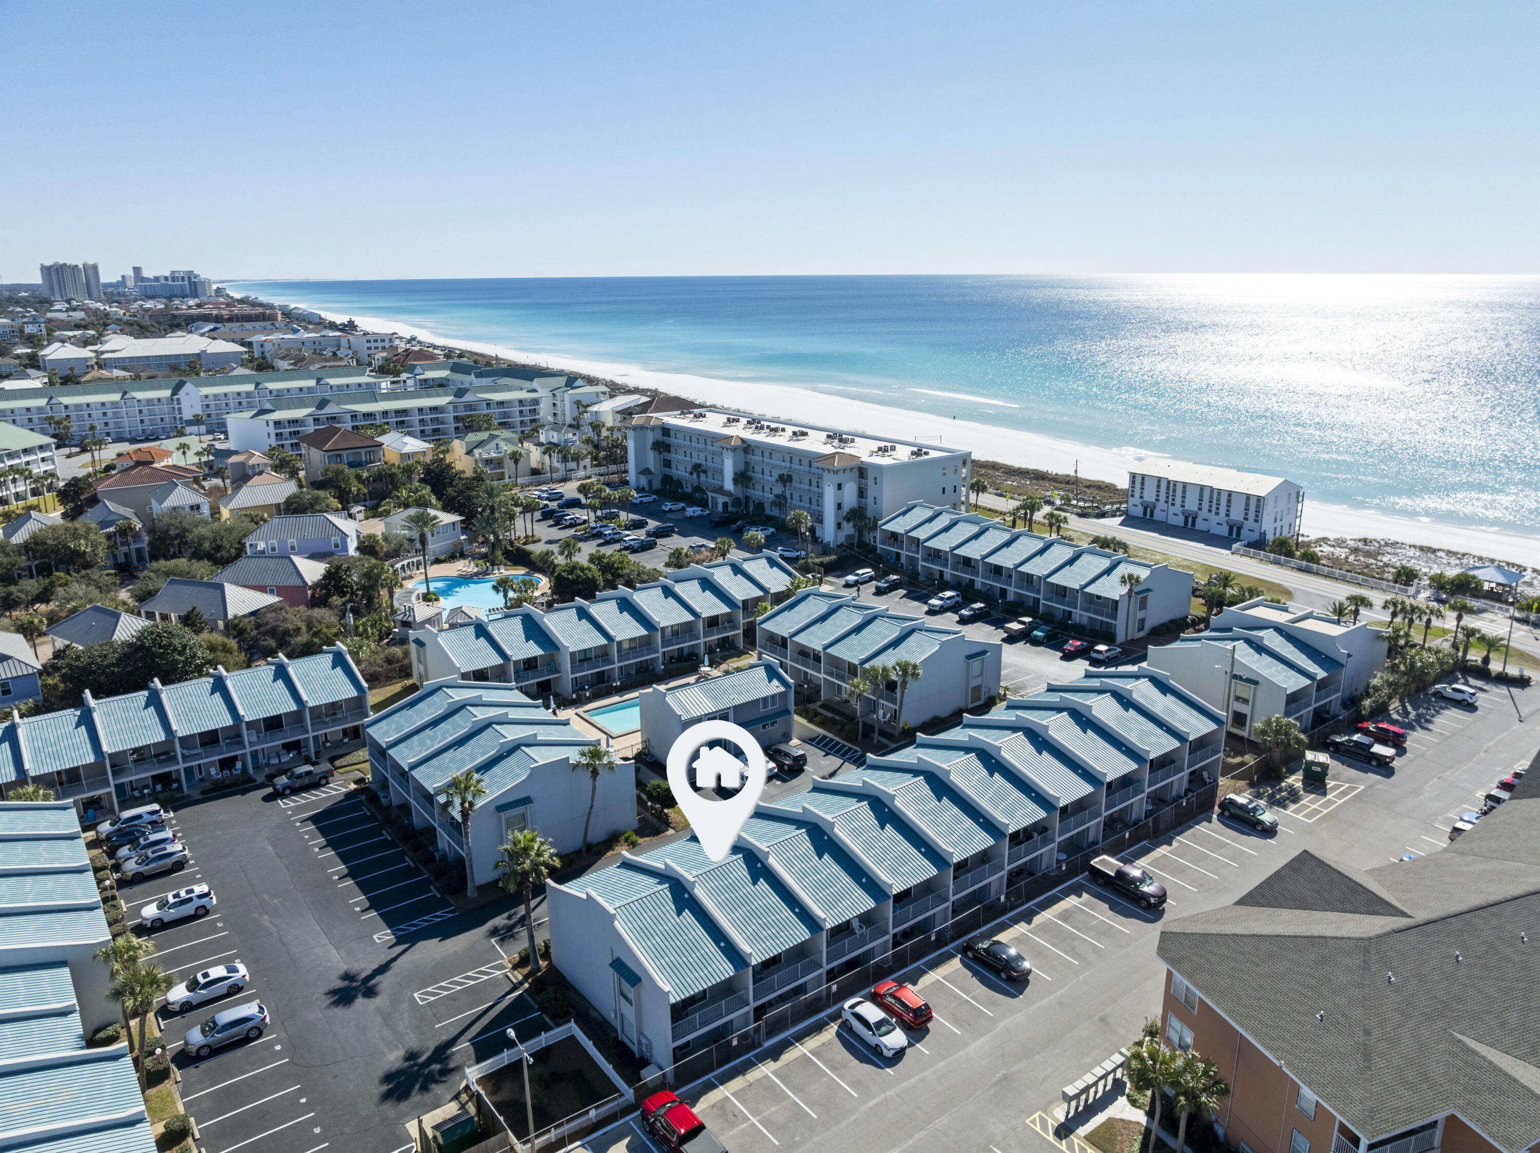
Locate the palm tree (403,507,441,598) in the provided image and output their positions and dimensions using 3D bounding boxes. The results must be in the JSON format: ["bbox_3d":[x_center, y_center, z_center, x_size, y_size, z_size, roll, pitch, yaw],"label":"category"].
[{"bbox_3d":[-49.710,-3.200,153.760,5.300,12.300,5.300,0,16,0],"label":"palm tree"}]

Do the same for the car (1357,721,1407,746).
[{"bbox_3d":[58.570,14.730,102.060,1.870,1.700,4.600,-12,20,-35],"label":"car"}]

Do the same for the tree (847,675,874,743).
[{"bbox_3d":[8.771,12.941,103.002,2.500,6.600,2.500,1,16,5],"label":"tree"}]

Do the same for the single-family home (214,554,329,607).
[{"bbox_3d":[-69.000,1.190,148.210,14.540,8.450,9.580,0,16,3],"label":"single-family home"}]

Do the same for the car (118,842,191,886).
[{"bbox_3d":[-49.108,22.916,85.304,4.800,1.680,1.900,-11,19,-32],"label":"car"}]

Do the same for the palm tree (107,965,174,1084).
[{"bbox_3d":[-35.388,26.101,60.852,3.800,7.800,3.800,-11,19,-33],"label":"palm tree"}]

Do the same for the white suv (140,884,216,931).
[{"bbox_3d":[-44.055,24.530,79.432,4.930,1.740,1.930,-11,19,-32],"label":"white suv"}]

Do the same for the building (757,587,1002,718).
[{"bbox_3d":[12.264,8.191,122.639,16.000,8.800,23.800,-12,20,-36],"label":"building"}]

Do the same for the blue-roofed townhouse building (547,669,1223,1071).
[{"bbox_3d":[12.660,18.480,82.970,57.600,9.300,14.500,-12,20,-36],"label":"blue-roofed townhouse building"}]

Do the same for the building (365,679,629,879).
[{"bbox_3d":[-24.090,16.160,93.470,14.700,8.500,22.600,-12,20,-36],"label":"building"}]

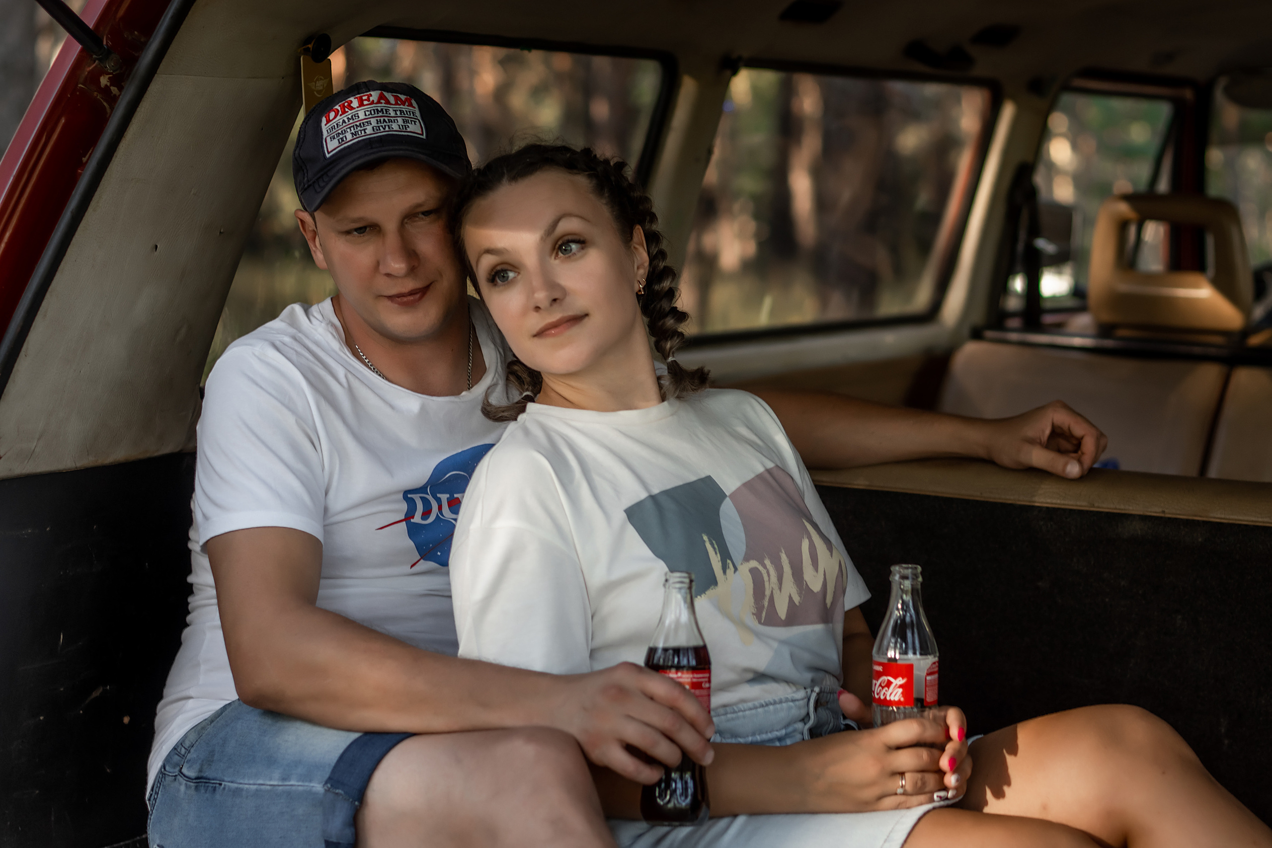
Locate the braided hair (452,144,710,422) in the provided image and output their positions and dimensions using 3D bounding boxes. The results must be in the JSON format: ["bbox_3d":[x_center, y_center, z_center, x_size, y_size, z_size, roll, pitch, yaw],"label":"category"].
[{"bbox_3d":[-0.065,-0.125,2.430,0.200,0.255,0.195,-20,3,-18],"label":"braided hair"}]

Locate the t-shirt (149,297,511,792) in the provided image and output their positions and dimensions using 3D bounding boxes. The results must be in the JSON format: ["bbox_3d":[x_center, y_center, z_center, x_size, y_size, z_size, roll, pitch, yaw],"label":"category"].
[{"bbox_3d":[-0.213,0.108,2.530,0.480,0.500,0.310,3,7,-32],"label":"t-shirt"}]

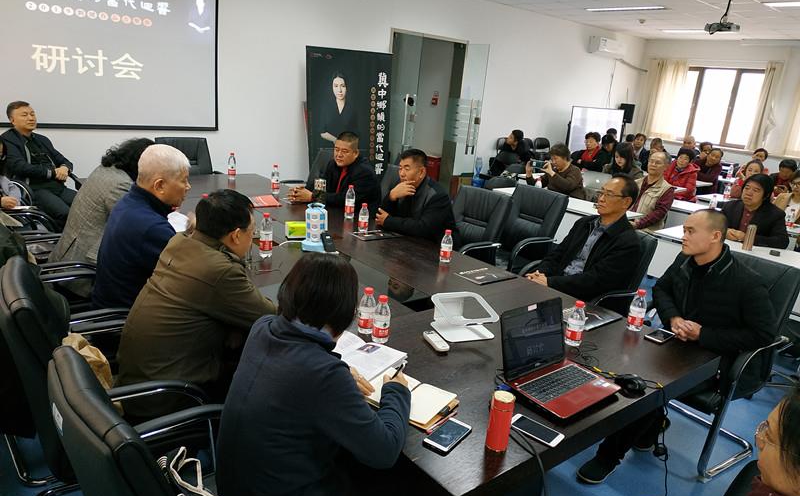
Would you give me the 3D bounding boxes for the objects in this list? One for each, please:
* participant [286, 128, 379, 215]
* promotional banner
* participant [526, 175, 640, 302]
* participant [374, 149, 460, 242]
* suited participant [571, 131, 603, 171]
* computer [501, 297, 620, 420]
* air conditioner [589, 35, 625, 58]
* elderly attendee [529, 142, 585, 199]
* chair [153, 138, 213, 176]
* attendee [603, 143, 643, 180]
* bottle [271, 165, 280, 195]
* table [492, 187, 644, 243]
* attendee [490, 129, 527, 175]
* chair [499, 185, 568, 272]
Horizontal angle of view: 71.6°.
[{"bbox_3d":[-0.609,-0.402,5.091,0.950,1.290,0.620,-11,22,-44],"label":"participant"},{"bbox_3d":[-0.602,-1.137,6.242,0.910,2.040,0.260,0,17,-15],"label":"promotional banner"},{"bbox_3d":[0.965,0.245,3.259,0.950,1.330,0.560,-7,20,-36],"label":"participant"},{"bbox_3d":[0.071,-0.066,3.961,0.820,1.280,0.560,-8,21,-38],"label":"participant"},{"bbox_3d":[2.680,-1.063,8.260,0.750,1.280,0.520,-8,21,-38],"label":"suited participant"},{"bbox_3d":[0.561,0.371,1.918,0.334,0.257,0.306,-8,20,-36],"label":"computer"},{"bbox_3d":[3.875,-3.777,10.458,0.830,0.280,0.210,-8,21,-38],"label":"air conditioner"},{"bbox_3d":[1.756,-0.496,6.155,0.780,1.240,0.560,-9,21,-40],"label":"elderly attendee"},{"bbox_3d":[-2.108,-0.568,5.671,0.590,1.030,0.640,-9,21,-40],"label":"chair"},{"bbox_3d":[2.490,-0.637,6.798,0.750,1.240,0.500,-8,21,-38],"label":"attendee"},{"bbox_3d":[-0.993,-0.544,4.438,0.067,0.235,0.067,-8,21,-38],"label":"bottle"},{"bbox_3d":[1.602,-0.104,5.646,0.510,0.750,1.430,-9,21,-40],"label":"table"},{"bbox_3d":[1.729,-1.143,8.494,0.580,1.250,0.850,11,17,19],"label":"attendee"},{"bbox_3d":[0.923,0.032,4.592,0.660,1.000,0.590,-7,20,-36],"label":"chair"}]

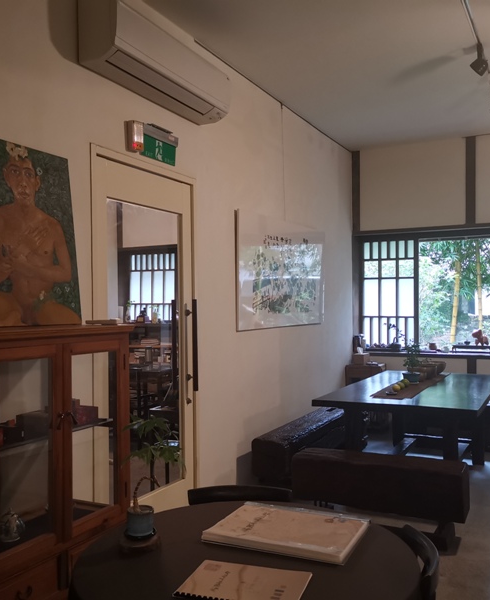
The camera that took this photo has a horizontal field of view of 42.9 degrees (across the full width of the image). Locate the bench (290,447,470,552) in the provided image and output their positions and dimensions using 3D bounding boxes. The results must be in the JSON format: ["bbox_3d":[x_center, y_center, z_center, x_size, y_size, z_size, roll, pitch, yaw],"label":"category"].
[{"bbox_3d":[0.769,1.132,3.562,0.960,0.417,0.321,-1,-1,27],"label":"bench"}]

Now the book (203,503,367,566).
[{"bbox_3d":[0.100,0.561,1.513,0.348,0.028,0.222,-1,-1,27],"label":"book"}]

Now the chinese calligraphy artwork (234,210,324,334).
[{"bbox_3d":[0.339,-0.203,4.971,0.029,0.840,1.742,-1,-1,27],"label":"chinese calligraphy artwork"}]

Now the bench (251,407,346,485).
[{"bbox_3d":[0.568,1.141,4.774,0.286,0.427,1.821,-1,-1,27],"label":"bench"}]

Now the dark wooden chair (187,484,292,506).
[{"bbox_3d":[-0.006,0.953,1.707,0.480,0.750,0.480,0,-1,-1],"label":"dark wooden chair"}]

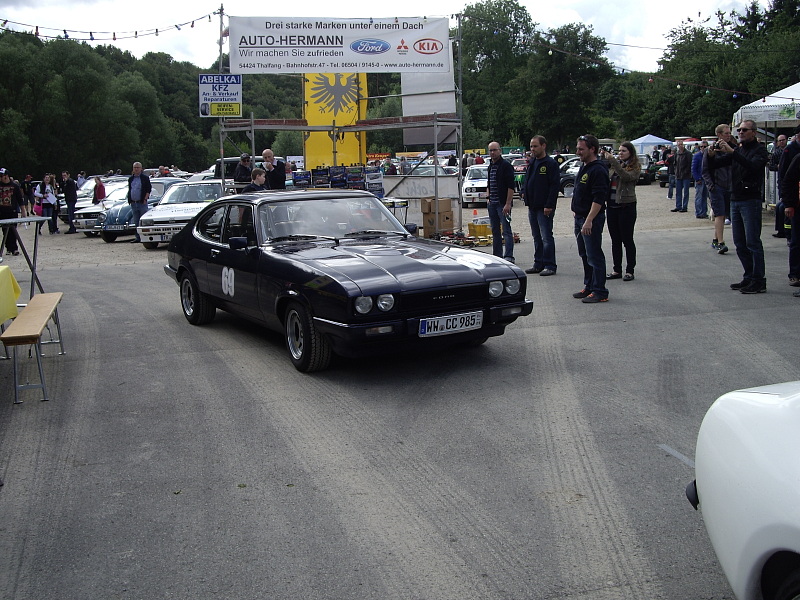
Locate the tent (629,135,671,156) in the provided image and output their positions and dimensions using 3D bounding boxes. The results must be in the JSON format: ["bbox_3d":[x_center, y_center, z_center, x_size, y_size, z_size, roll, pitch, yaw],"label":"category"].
[{"bbox_3d":[18.957,-11.040,66.211,2.850,2.750,2.850,-3,9,-5],"label":"tent"}]

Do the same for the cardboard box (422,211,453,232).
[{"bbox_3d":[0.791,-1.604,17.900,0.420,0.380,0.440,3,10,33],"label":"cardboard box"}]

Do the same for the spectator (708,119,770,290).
[{"bbox_3d":[3.680,-1.021,9.520,0.600,1.810,0.520,-7,10,-28],"label":"spectator"}]

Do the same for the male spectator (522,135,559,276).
[{"bbox_3d":[1.898,-1.304,11.865,0.360,1.820,0.520,-9,11,-42],"label":"male spectator"}]

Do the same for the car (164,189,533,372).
[{"bbox_3d":[-0.771,-0.340,7.903,1.700,1.310,4.360,-7,10,-30],"label":"car"}]

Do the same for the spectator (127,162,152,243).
[{"bbox_3d":[-5.768,-2.153,19.366,0.550,1.760,0.360,-1,9,5],"label":"spectator"}]

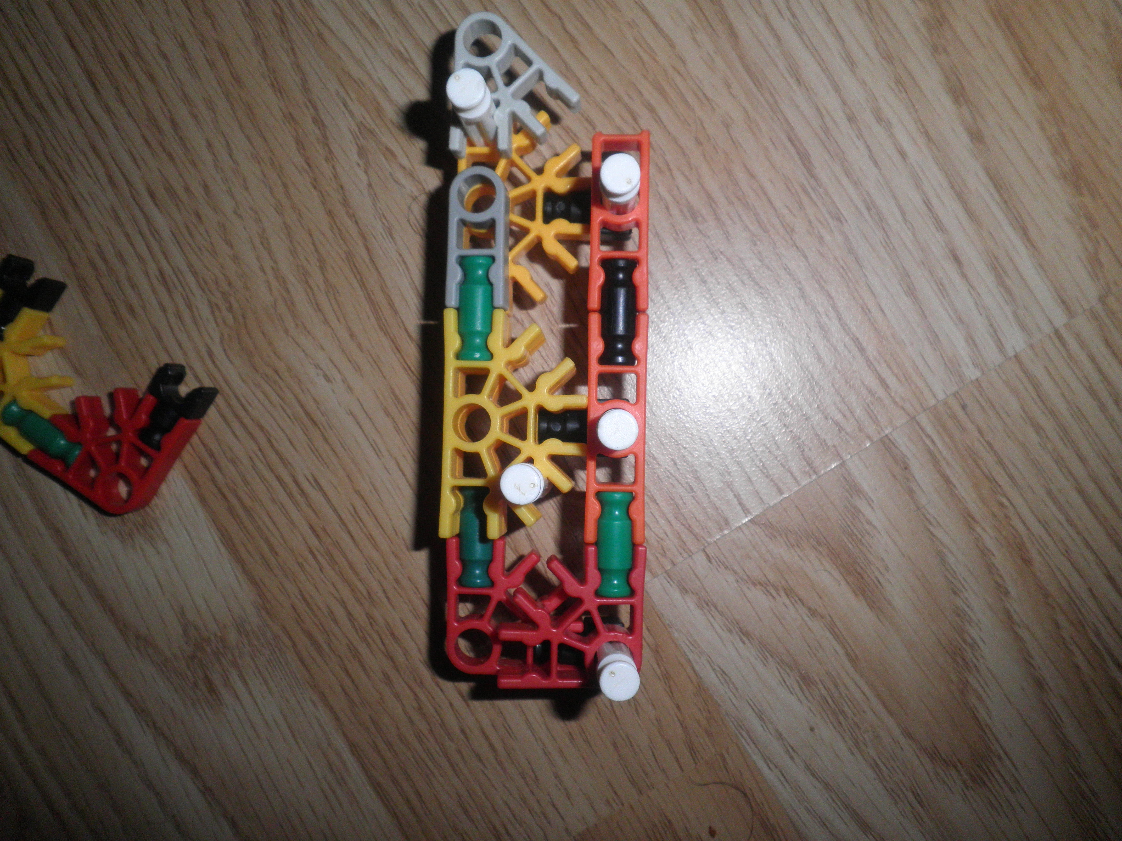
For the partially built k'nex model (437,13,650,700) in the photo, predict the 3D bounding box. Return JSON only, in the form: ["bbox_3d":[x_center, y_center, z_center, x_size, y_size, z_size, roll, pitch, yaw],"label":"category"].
[{"bbox_3d":[-0.002,-0.011,0.144,0.034,0.033,0.111,0,91,4],"label":"partially built k'nex model"}]

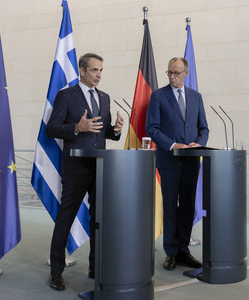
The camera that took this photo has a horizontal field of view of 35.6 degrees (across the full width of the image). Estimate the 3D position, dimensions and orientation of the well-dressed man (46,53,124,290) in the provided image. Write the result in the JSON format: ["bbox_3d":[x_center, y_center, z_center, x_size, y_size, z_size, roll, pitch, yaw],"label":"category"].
[{"bbox_3d":[-0.330,0.155,3.100,0.620,1.860,0.500,1,0,-40],"label":"well-dressed man"}]

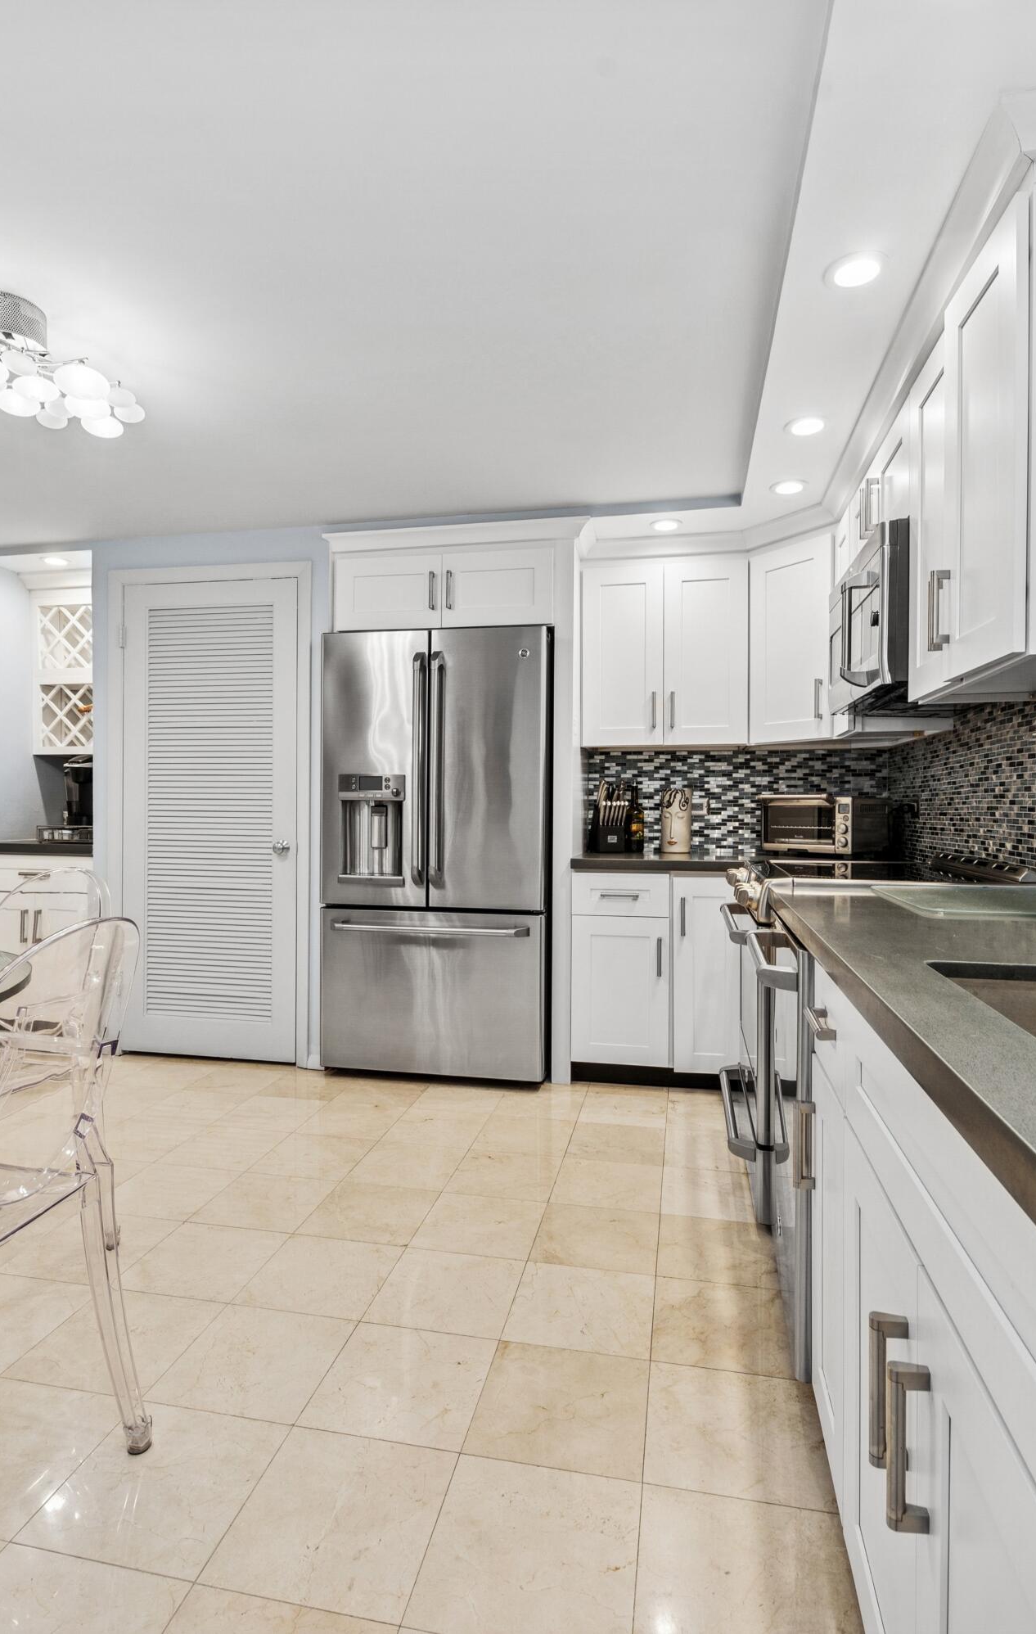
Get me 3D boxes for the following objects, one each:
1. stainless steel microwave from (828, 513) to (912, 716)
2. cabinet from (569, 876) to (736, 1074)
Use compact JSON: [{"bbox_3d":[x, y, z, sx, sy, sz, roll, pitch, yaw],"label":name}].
[{"bbox_3d":[1.119,-0.519,2.277,0.395,0.410,0.760,1,1,12],"label":"stainless steel microwave"},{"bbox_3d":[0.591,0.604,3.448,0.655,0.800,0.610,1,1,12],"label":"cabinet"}]

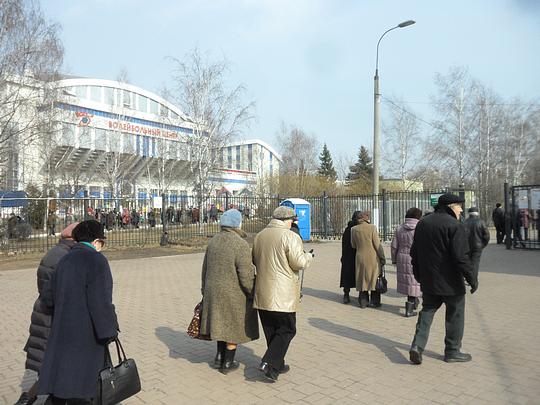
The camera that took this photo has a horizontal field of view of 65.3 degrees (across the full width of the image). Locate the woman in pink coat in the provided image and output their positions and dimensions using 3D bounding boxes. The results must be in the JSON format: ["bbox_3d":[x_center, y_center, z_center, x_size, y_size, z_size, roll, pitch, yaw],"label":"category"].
[{"bbox_3d":[2.157,0.892,6.420,0.580,1.620,0.440,0,-1,29],"label":"woman in pink coat"}]

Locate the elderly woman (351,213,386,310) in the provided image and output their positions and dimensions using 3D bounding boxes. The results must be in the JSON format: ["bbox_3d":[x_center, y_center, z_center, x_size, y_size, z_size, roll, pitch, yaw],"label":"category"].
[{"bbox_3d":[1.617,0.904,6.950,0.560,1.610,0.420,0,-1,21],"label":"elderly woman"}]

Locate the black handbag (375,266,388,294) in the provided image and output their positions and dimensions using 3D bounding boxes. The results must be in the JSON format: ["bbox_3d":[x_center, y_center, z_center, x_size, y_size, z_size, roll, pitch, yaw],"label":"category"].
[{"bbox_3d":[1.752,1.230,6.600,0.160,0.410,0.310,0,0,14],"label":"black handbag"}]

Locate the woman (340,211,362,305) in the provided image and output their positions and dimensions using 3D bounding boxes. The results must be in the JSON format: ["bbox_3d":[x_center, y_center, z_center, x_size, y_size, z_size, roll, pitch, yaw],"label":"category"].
[{"bbox_3d":[1.462,0.913,7.200,0.530,1.600,0.420,0,-1,21],"label":"woman"}]

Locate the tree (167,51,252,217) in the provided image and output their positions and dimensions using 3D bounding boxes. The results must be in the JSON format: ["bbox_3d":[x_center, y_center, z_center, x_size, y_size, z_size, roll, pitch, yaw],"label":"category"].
[{"bbox_3d":[-3.472,-3.650,25.000,5.100,10.900,4.800,0,0,0],"label":"tree"}]

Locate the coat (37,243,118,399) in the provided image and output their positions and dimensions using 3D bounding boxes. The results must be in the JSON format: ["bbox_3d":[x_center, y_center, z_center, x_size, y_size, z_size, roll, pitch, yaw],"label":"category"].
[{"bbox_3d":[-1.408,0.863,3.080,0.570,1.130,0.470,0,0,30],"label":"coat"}]

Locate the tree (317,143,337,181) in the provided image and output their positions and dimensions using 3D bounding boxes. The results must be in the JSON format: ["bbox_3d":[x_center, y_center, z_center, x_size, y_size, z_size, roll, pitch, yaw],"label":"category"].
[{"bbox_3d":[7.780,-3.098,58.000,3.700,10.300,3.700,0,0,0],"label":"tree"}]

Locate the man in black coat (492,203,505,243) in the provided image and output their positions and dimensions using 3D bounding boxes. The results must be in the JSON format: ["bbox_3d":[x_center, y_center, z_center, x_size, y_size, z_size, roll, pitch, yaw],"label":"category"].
[{"bbox_3d":[9.523,0.881,17.500,0.530,1.730,0.360,0,0,27],"label":"man in black coat"}]

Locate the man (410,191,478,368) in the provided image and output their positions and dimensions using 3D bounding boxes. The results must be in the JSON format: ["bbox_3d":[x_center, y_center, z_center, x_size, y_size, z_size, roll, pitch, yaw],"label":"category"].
[{"bbox_3d":[1.827,0.789,4.460,0.570,1.770,0.600,1,-1,-38],"label":"man"}]

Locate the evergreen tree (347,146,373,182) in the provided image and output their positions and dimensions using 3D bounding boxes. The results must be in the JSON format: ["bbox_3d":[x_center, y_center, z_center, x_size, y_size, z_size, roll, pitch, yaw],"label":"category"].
[{"bbox_3d":[11.543,-2.300,52.000,4.300,9.300,4.300,0,-1,0],"label":"evergreen tree"}]

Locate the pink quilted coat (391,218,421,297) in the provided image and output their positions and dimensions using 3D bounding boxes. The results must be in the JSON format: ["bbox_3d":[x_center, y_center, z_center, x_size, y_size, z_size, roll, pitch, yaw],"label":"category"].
[{"bbox_3d":[2.149,0.802,6.420,0.580,1.200,0.420,0,-1,29],"label":"pink quilted coat"}]

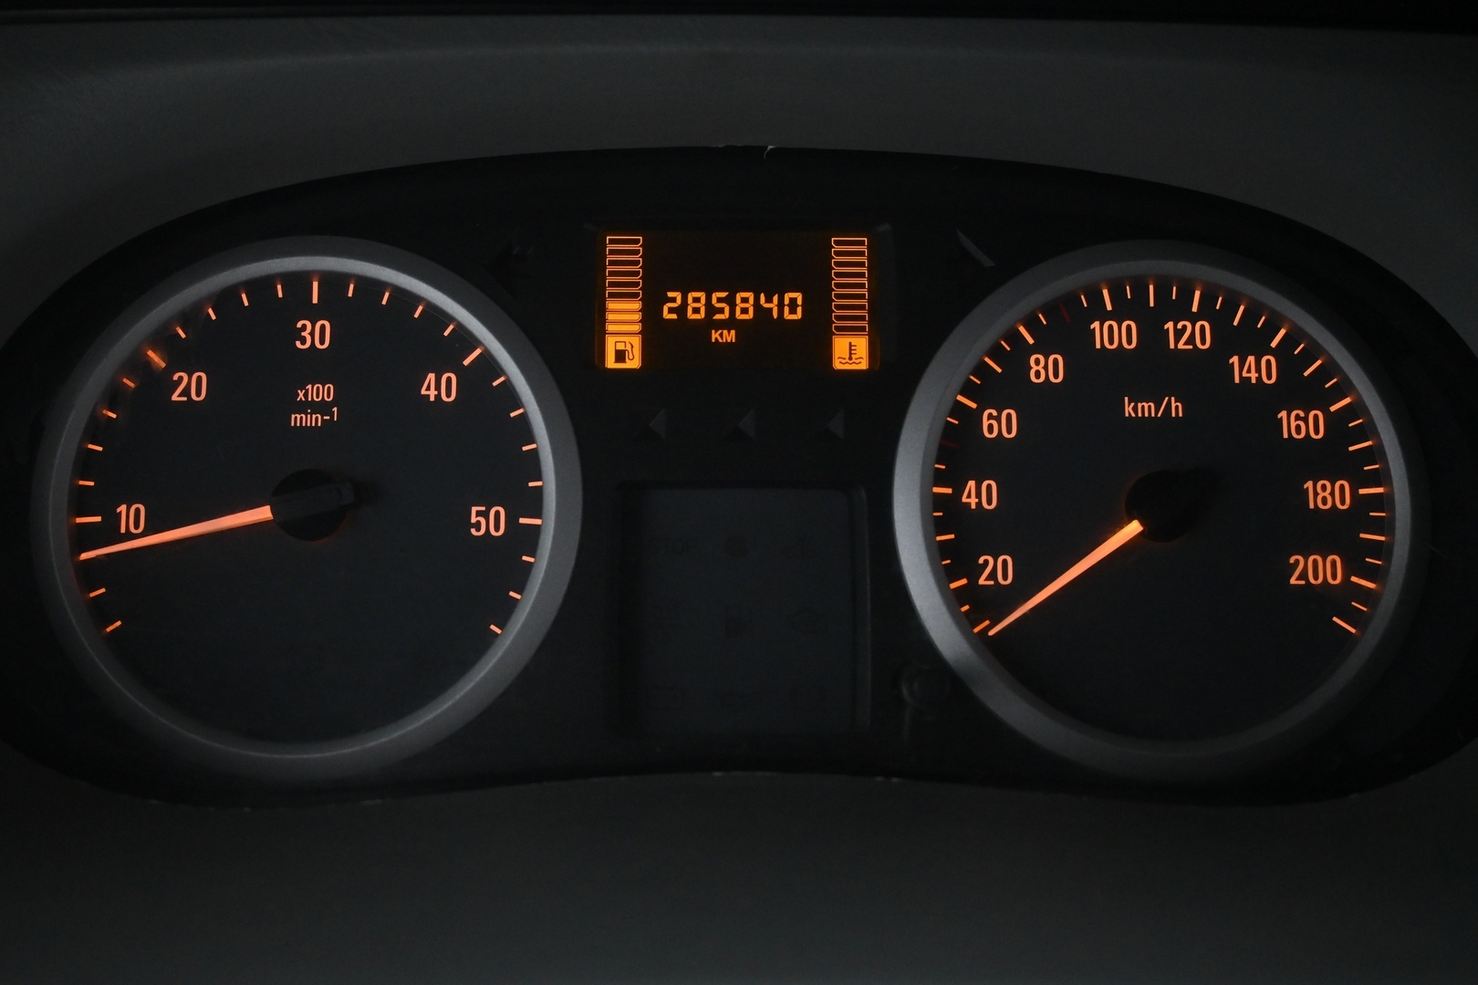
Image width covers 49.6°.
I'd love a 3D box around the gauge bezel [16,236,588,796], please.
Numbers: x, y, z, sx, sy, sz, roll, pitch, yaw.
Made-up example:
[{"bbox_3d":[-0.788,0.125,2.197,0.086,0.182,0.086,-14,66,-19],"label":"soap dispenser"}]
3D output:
[{"bbox_3d":[-0.085,0.003,0.317,0.108,0.108,0.020,0,-7,-2],"label":"gauge bezel"}]

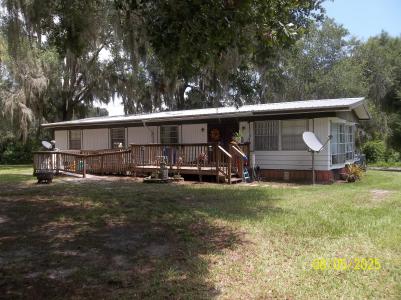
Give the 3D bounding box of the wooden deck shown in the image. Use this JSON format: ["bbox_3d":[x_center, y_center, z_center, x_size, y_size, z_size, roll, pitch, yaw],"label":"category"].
[{"bbox_3d":[-3.542,0.598,16.392,11.900,1.630,3.450,0,1,31],"label":"wooden deck"}]

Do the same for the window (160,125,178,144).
[{"bbox_3d":[-1.718,-0.702,17.356,1.274,1.349,0.100,0,1,31],"label":"window"}]

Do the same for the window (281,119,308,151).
[{"bbox_3d":[4.147,-0.650,13.833,1.225,1.398,0.100,0,1,31],"label":"window"}]

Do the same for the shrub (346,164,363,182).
[{"bbox_3d":[6.948,1.060,14.100,0.760,0.820,0.720,0,1,27],"label":"shrub"}]

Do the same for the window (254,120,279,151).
[{"bbox_3d":[3.059,-0.653,14.486,1.176,1.400,0.100,0,1,31],"label":"window"}]

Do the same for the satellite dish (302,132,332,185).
[{"bbox_3d":[4.774,0.355,12.750,0.850,2.100,0.850,0,1,-38],"label":"satellite dish"}]

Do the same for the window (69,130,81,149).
[{"bbox_3d":[-8.650,-0.682,21.522,1.271,1.391,0.100,0,1,31],"label":"window"}]

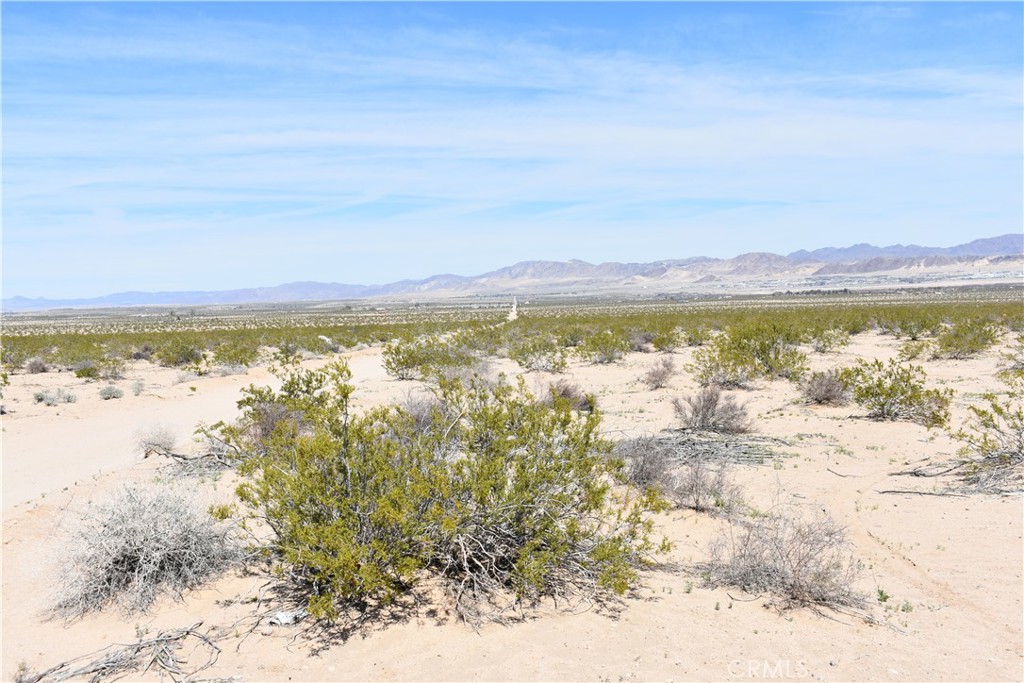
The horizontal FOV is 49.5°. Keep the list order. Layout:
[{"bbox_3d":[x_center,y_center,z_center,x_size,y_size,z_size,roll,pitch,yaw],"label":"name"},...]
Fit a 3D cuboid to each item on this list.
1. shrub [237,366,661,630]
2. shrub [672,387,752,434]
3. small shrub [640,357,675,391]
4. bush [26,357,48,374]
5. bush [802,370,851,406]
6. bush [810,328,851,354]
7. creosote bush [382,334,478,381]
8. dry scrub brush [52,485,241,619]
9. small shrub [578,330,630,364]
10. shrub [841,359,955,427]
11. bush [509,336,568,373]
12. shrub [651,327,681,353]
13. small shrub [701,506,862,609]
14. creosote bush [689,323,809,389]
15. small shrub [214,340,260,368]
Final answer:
[{"bbox_3d":[-0.421,0.776,6.746,2.630,1.320,2.240,0,2,0],"label":"shrub"},{"bbox_3d":[2.671,0.872,14.791,1.050,0.550,0.900,0,2,10],"label":"shrub"},{"bbox_3d":[2.883,0.627,22.017,0.660,0.660,0.560,0,2,0],"label":"small shrub"},{"bbox_3d":[-14.117,0.672,32.991,0.650,0.500,0.580,-2,2,-23],"label":"bush"},{"bbox_3d":[5.225,0.726,18.491,0.820,0.550,0.720,0,2,16],"label":"bush"},{"bbox_3d":[10.441,-0.038,36.486,1.380,0.800,1.200,0,2,16],"label":"bush"},{"bbox_3d":[-1.869,0.343,25.466,2.160,1.010,1.830,0,2,0],"label":"creosote bush"},{"bbox_3d":[-2.129,1.116,6.439,1.080,0.640,0.950,-1,2,-18],"label":"dry scrub brush"},{"bbox_3d":[2.671,0.161,32.061,1.470,0.960,1.250,0,2,0],"label":"small shrub"},{"bbox_3d":[5.381,0.652,15.486,1.500,0.820,1.300,0,2,19],"label":"shrub"},{"bbox_3d":[0.674,0.316,28.243,1.500,0.890,1.270,0,2,0],"label":"bush"},{"bbox_3d":[5.554,-0.080,40.160,1.060,0.930,0.900,0,2,0],"label":"shrub"},{"bbox_3d":[1.503,1.142,6.191,0.900,0.500,0.800,0,2,14],"label":"small shrub"},{"bbox_3d":[4.906,0.283,23.133,2.410,1.280,2.050,0,2,0],"label":"creosote bush"},{"bbox_3d":[-7.402,0.339,29.941,1.220,0.730,1.030,0,2,0],"label":"small shrub"}]

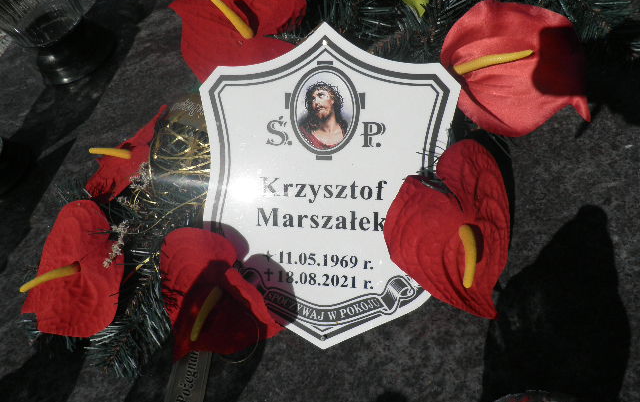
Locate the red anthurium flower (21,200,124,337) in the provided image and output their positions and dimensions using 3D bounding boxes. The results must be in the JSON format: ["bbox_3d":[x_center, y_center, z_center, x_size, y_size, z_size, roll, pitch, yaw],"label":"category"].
[{"bbox_3d":[-0.226,0.063,0.410,0.108,0.055,0.118,-18,77,26],"label":"red anthurium flower"}]

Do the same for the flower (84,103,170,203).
[{"bbox_3d":[-0.185,-0.046,0.430,0.110,0.050,0.105,-52,36,0],"label":"flower"}]

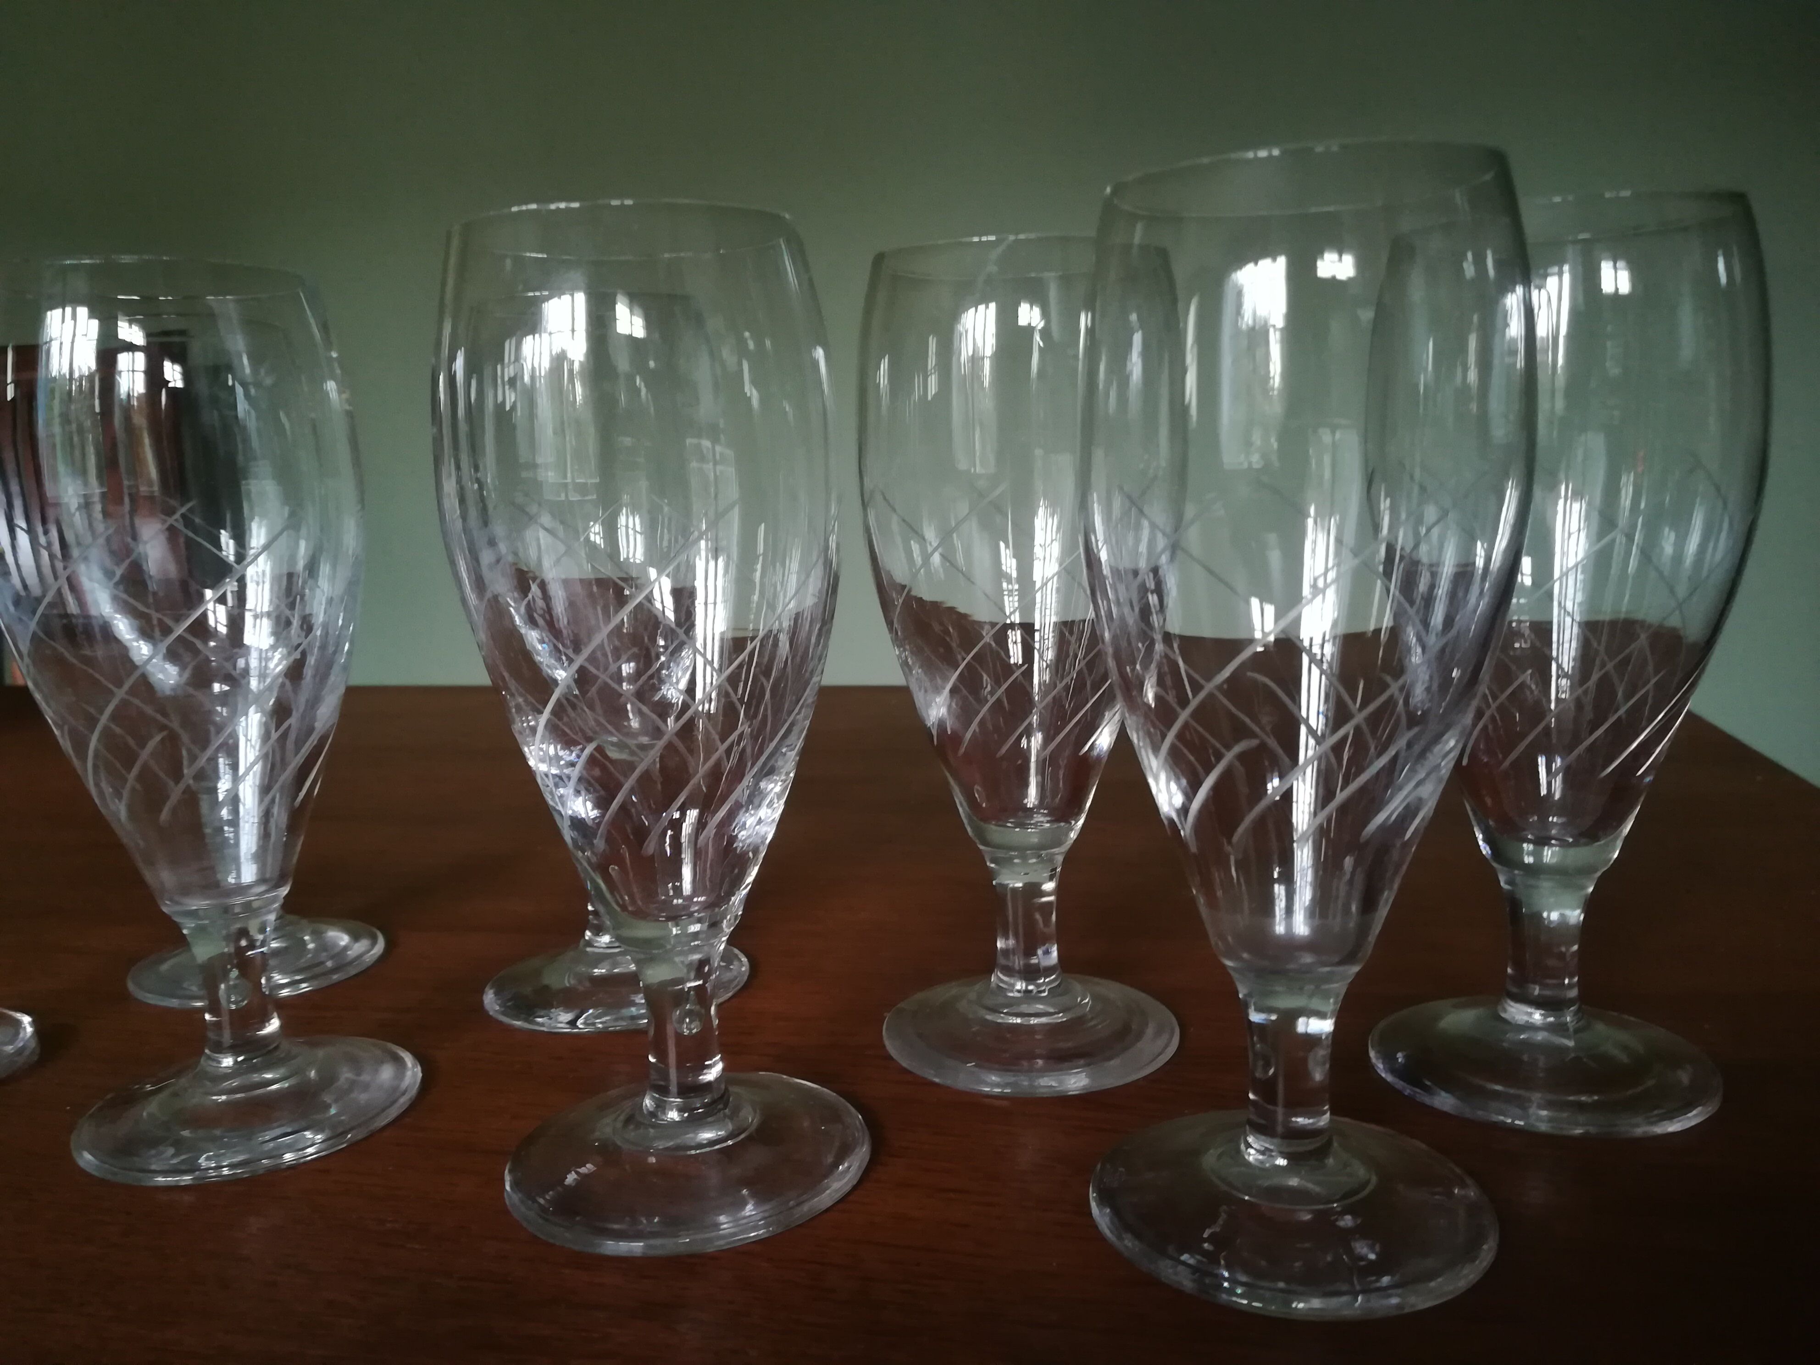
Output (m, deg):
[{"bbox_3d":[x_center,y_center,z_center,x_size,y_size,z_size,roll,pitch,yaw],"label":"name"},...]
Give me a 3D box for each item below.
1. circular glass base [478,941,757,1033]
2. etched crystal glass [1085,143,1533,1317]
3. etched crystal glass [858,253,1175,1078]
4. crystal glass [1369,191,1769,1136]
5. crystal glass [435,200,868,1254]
[{"bbox_3d":[-0.074,0.072,0.349,0.067,0.011,0.067,-2,10,0],"label":"circular glass base"},{"bbox_3d":[0.063,0.007,0.224,0.068,0.170,0.068,-2,10,0],"label":"etched crystal glass"},{"bbox_3d":[0.025,-0.004,0.297,0.068,0.170,0.068,-2,10,0],"label":"etched crystal glass"},{"bbox_3d":[0.128,-0.004,0.273,0.068,0.170,0.068,-2,10,0],"label":"crystal glass"},{"bbox_3d":[-0.045,0.007,0.246,0.068,0.170,0.068,-2,10,0],"label":"crystal glass"}]

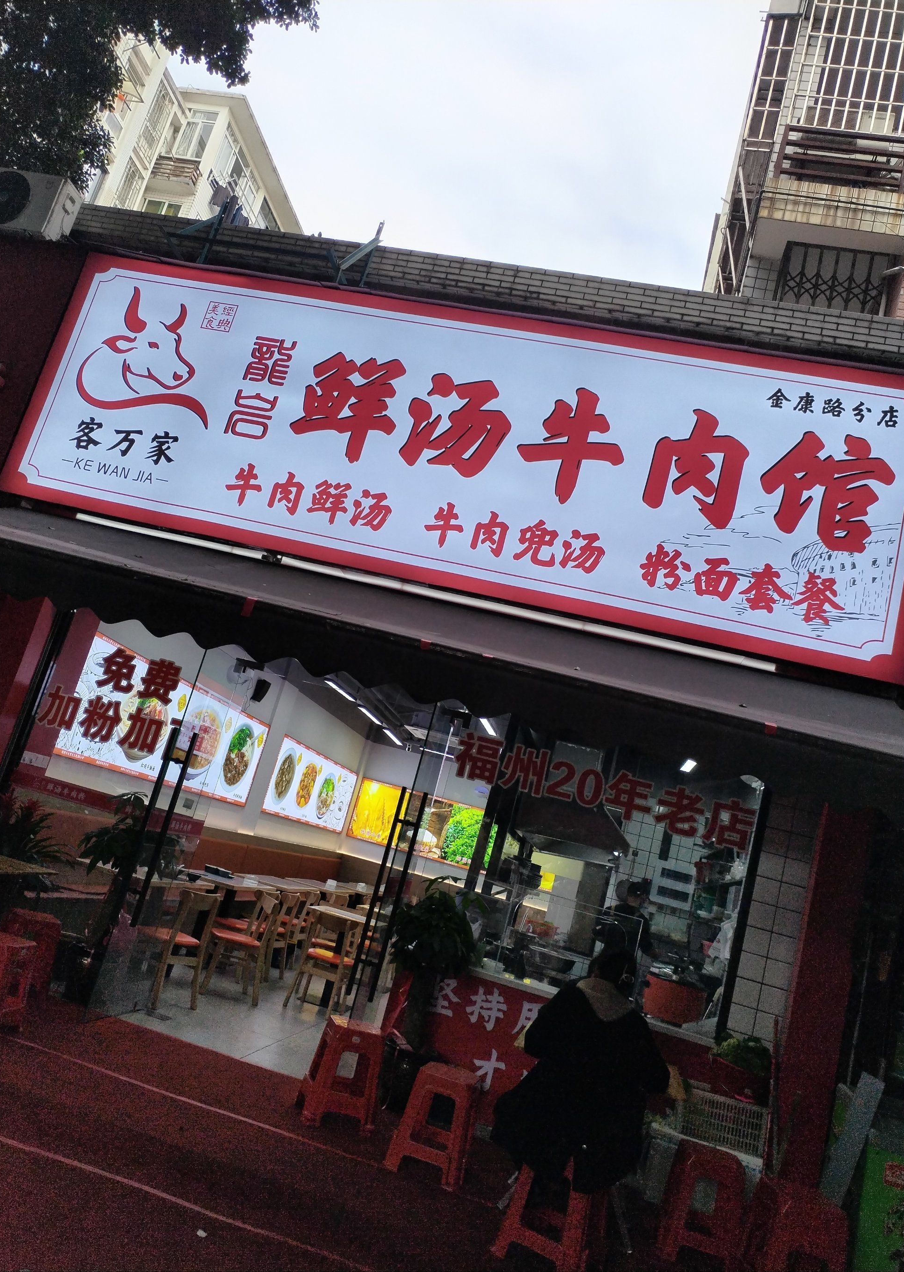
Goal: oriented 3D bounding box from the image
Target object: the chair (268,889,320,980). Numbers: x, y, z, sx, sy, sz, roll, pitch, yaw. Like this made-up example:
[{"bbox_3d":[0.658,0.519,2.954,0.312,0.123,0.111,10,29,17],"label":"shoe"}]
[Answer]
[{"bbox_3d":[-1.760,3.014,9.954,0.490,0.785,0.430,13,-13,11],"label":"chair"}]

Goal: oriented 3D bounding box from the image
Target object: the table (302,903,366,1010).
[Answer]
[{"bbox_3d":[-1.025,2.913,8.624,0.650,0.760,0.650,13,-13,11],"label":"table"}]

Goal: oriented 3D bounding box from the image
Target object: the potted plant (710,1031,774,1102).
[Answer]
[{"bbox_3d":[1.611,2.410,5.355,0.310,0.300,0.290,13,-13,11],"label":"potted plant"}]

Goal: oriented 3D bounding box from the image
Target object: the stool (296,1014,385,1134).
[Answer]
[{"bbox_3d":[-0.589,2.394,5.236,0.360,0.465,0.340,18,-13,-12],"label":"stool"}]

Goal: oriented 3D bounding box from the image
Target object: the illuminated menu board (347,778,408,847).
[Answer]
[{"bbox_3d":[-1.187,2.883,15.560,0.850,0.950,0.050,13,-13,11],"label":"illuminated menu board"}]

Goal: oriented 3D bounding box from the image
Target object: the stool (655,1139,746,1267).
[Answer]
[{"bbox_3d":[1.183,2.735,4.645,0.360,0.465,0.340,16,-13,-4],"label":"stool"}]

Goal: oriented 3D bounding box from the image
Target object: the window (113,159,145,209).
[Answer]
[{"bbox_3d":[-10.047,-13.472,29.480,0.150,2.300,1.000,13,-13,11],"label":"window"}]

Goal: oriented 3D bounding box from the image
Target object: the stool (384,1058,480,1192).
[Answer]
[{"bbox_3d":[-0.078,2.424,4.777,0.360,0.465,0.340,13,-13,8],"label":"stool"}]

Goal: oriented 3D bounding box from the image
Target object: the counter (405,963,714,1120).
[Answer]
[{"bbox_3d":[0.571,2.625,5.876,1.860,0.900,0.580,13,-13,11],"label":"counter"}]

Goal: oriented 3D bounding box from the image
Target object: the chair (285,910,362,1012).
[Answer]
[{"bbox_3d":[-1.063,2.763,8.082,0.430,0.785,0.490,12,-13,13],"label":"chair"}]

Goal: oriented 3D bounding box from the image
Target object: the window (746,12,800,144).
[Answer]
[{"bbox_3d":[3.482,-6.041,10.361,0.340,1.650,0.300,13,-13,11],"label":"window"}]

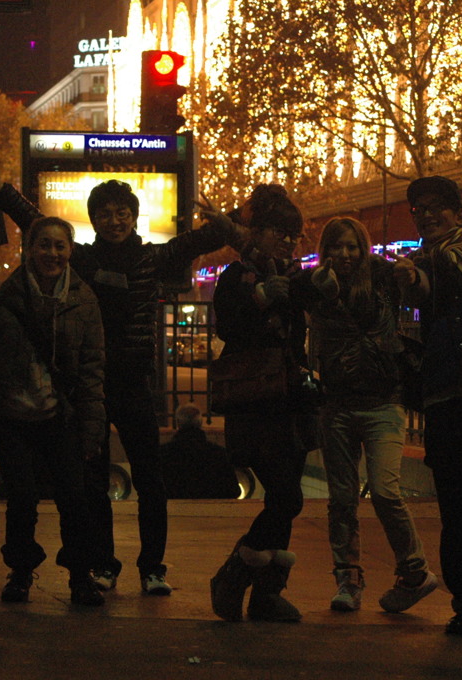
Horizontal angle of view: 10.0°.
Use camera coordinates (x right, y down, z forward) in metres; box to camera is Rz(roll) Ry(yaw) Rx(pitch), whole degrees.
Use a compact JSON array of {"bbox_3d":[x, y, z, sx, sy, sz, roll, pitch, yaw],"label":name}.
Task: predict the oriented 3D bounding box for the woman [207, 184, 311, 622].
[{"bbox_3d":[0.113,0.229,9.750,0.460,1.605,0.440,0,1,-38],"label":"woman"}]

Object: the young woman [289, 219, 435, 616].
[{"bbox_3d":[0.498,0.275,9.850,0.550,1.476,0.500,0,0,5],"label":"young woman"}]

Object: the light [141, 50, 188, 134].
[{"bbox_3d":[-0.583,-2.098,23.000,0.290,0.844,0.340,0,1,-32],"label":"light"}]

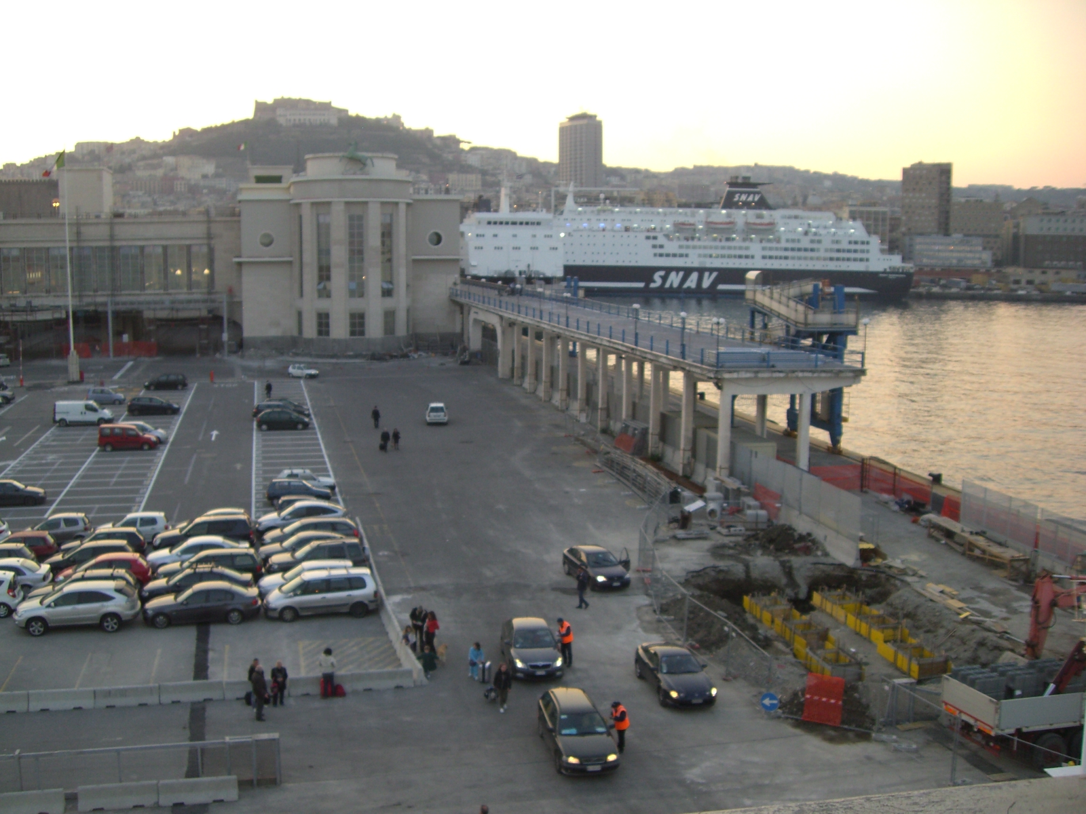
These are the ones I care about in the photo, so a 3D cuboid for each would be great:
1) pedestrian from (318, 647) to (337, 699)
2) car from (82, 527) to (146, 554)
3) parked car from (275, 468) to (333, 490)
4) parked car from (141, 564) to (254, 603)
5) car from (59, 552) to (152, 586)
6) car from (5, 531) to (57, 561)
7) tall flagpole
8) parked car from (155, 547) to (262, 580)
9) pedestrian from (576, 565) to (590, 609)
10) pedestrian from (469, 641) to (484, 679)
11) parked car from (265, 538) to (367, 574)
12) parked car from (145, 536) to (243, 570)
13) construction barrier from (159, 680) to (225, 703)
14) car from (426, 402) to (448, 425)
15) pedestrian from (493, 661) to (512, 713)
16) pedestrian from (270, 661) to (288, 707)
[{"bbox_3d":[-7.079,8.735,39.184,0.550,1.700,0.360,-1,8,-13],"label":"pedestrian"},{"bbox_3d":[-20.537,6.422,55.592,3.905,1.450,1.730,-1,8,-11],"label":"car"},{"bbox_3d":[-13.910,4.333,69.264,3.600,1.400,1.580,-2,8,-15],"label":"parked car"},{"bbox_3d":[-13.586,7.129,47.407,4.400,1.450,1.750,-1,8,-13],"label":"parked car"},{"bbox_3d":[-19.185,7.181,52.281,4.000,1.450,1.700,-1,8,-13],"label":"car"},{"bbox_3d":[-24.279,6.580,55.018,3.750,1.420,1.630,-1,8,-13],"label":"car"},{"bbox_3d":[-50.760,-15.098,127.955,1.250,24.750,1.250,-1,8,-13],"label":"tall flagpole"},{"bbox_3d":[-14.504,7.007,52.049,4.600,1.460,1.740,-1,8,-13],"label":"parked car"},{"bbox_3d":[1.620,7.283,48.109,0.540,1.738,0.470,-3,8,-22],"label":"pedestrian"},{"bbox_3d":[-2.268,8.559,40.247,0.500,1.305,0.420,1,8,8],"label":"pedestrian"},{"bbox_3d":[-10.294,6.940,54.473,4.400,1.540,1.750,-1,8,-13],"label":"parked car"},{"bbox_3d":[-15.596,6.644,54.022,4.498,1.430,1.750,-1,8,-11],"label":"parked car"},{"bbox_3d":[-11.419,9.252,38.873,2.000,0.580,0.460,-1,8,-13],"label":"construction barrier"},{"bbox_3d":[-8.731,0.453,98.607,1.660,1.480,3.840,0,8,-5],"label":"car"},{"bbox_3d":[-1.272,8.976,38.290,0.550,1.600,0.400,-1,8,-13],"label":"pedestrian"},{"bbox_3d":[-8.665,9.022,39.071,0.520,1.600,0.360,0,8,-6],"label":"pedestrian"}]

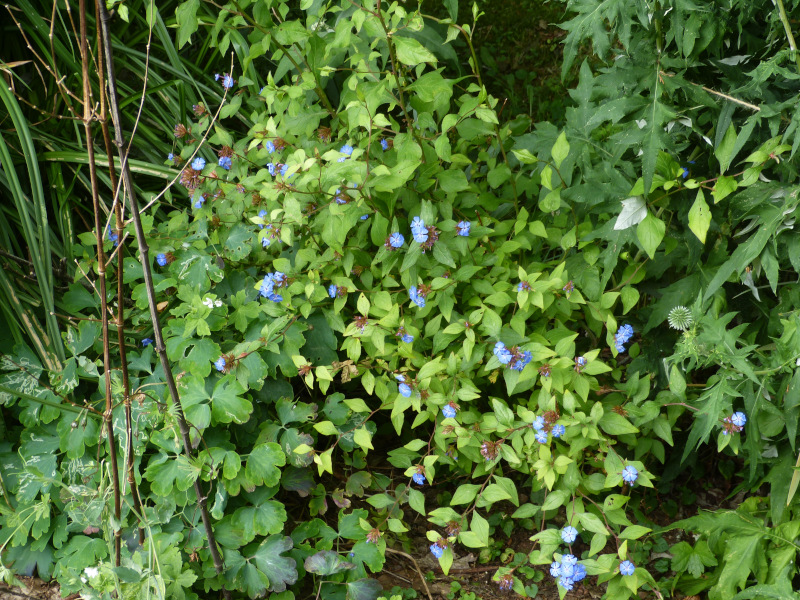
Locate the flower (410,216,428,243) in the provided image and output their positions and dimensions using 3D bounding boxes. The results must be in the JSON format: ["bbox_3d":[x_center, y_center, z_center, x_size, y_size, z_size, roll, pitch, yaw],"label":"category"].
[{"bbox_3d":[0.028,-0.100,2.400,0.026,0.032,0.019,6,26,14],"label":"flower"}]

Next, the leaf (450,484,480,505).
[{"bbox_3d":[0.084,0.248,2.150,0.038,0.019,0.020,0,25,0],"label":"leaf"}]

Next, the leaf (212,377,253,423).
[{"bbox_3d":[-0.220,0.131,2.200,0.055,0.045,0.040,0,25,0],"label":"leaf"}]

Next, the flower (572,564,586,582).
[{"bbox_3d":[0.220,0.336,2.070,0.019,0.020,0.010,-21,-1,-32],"label":"flower"}]

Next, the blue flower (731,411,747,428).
[{"bbox_3d":[0.468,0.165,2.330,0.021,0.021,0.015,-4,25,-9],"label":"blue flower"}]

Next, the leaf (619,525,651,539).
[{"bbox_3d":[0.313,0.309,2.250,0.042,0.009,0.023,0,25,0],"label":"leaf"}]

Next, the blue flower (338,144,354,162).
[{"bbox_3d":[-0.081,-0.221,2.540,0.023,0.022,0.017,0,25,0],"label":"blue flower"}]

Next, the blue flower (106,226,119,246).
[{"bbox_3d":[-0.439,-0.097,2.580,0.022,0.029,0.018,14,28,27],"label":"blue flower"}]

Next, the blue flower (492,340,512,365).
[{"bbox_3d":[0.140,0.072,2.300,0.027,0.028,0.020,6,26,14],"label":"blue flower"}]

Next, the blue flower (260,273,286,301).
[{"bbox_3d":[-0.180,-0.019,2.400,0.034,0.033,0.024,6,26,14],"label":"blue flower"}]

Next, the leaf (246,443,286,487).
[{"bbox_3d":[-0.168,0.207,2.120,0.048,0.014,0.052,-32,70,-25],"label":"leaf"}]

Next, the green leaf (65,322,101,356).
[{"bbox_3d":[-0.442,0.054,2.350,0.049,0.042,0.028,0,25,0],"label":"green leaf"}]

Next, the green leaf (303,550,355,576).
[{"bbox_3d":[-0.089,0.331,2.120,0.050,0.014,0.050,16,34,25],"label":"green leaf"}]

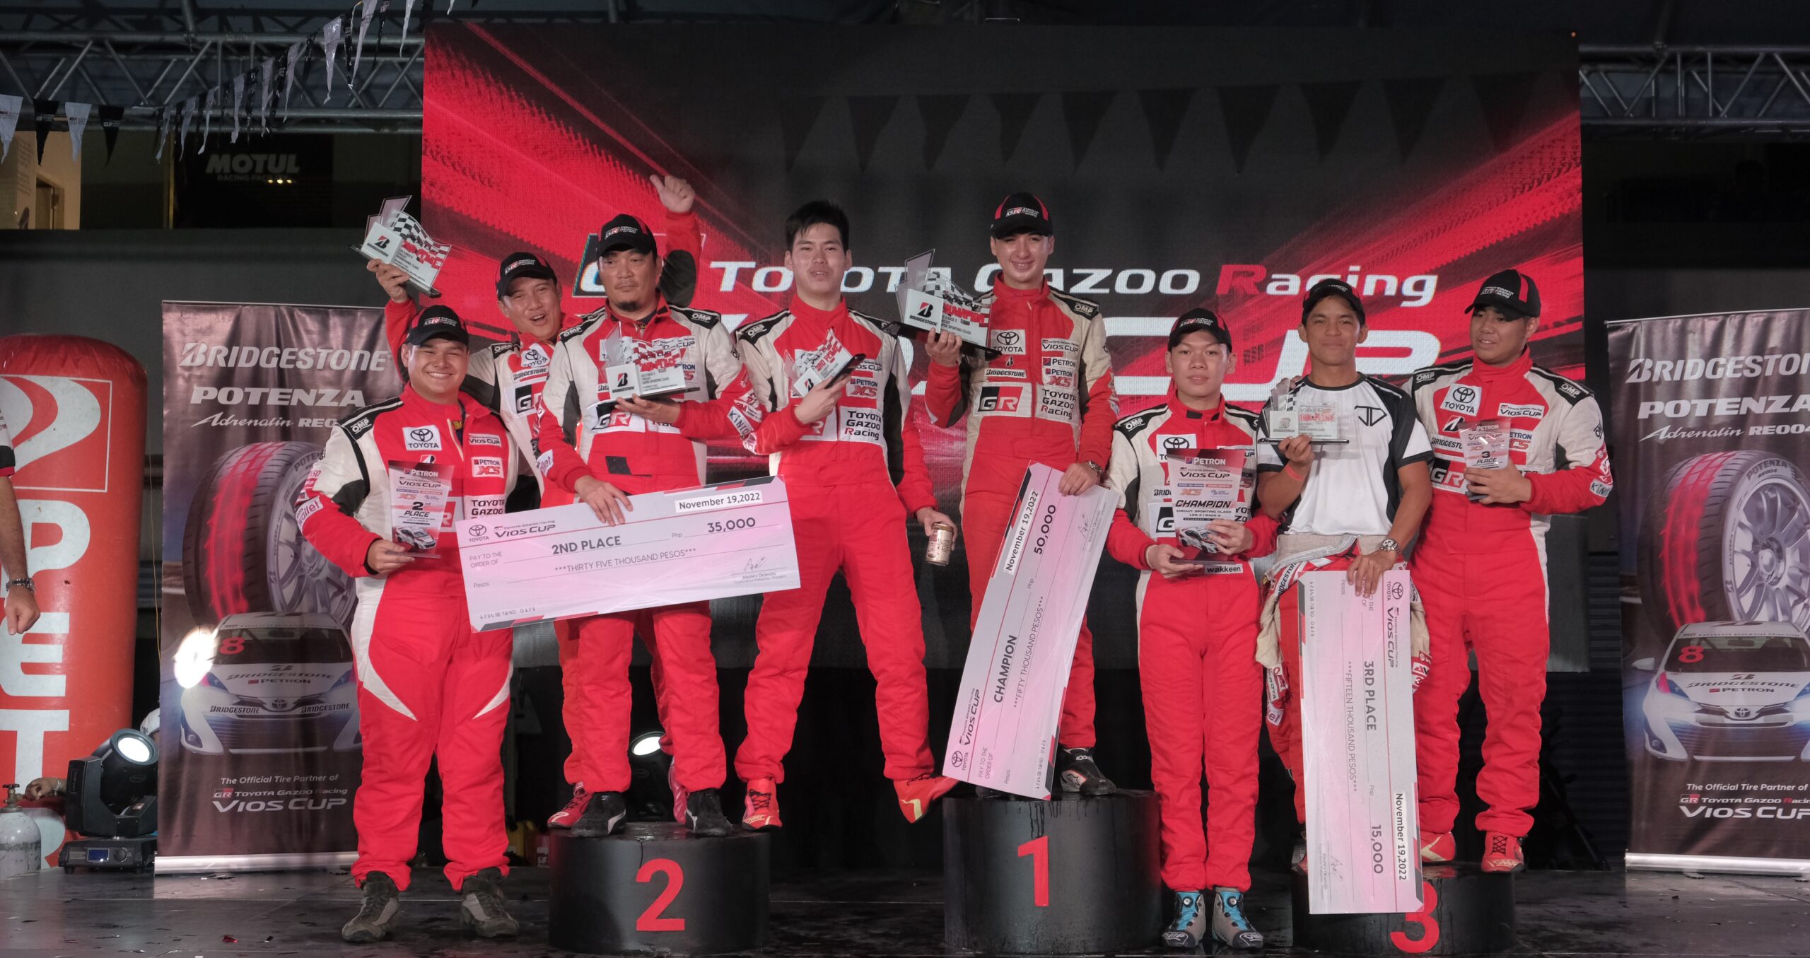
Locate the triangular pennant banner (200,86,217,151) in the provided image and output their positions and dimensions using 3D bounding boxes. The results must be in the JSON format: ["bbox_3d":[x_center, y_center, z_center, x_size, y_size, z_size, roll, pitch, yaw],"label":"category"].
[{"bbox_3d":[-3.336,-1.709,10.836,0.040,0.300,0.220,2,-4,-28],"label":"triangular pennant banner"}]

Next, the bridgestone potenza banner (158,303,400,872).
[{"bbox_3d":[-2.209,0.388,8.093,0.820,2.010,0.120,1,-4,-11],"label":"bridgestone potenza banner"}]

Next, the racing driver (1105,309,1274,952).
[{"bbox_3d":[0.776,0.394,6.154,0.459,1.735,0.400,0,-4,6],"label":"racing driver"}]

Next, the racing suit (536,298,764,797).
[{"bbox_3d":[-0.703,0.195,6.330,0.600,1.380,0.450,0,-4,-5],"label":"racing suit"}]

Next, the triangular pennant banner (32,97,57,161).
[{"bbox_3d":[-4.108,-1.666,10.800,0.040,0.300,0.200,-2,-4,31],"label":"triangular pennant banner"}]

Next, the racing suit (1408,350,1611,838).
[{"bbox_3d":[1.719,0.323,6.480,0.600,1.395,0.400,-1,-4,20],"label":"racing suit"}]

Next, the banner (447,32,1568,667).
[{"bbox_3d":[0.380,-0.514,8.799,4.480,2.500,0.100,0,-4,1],"label":"banner"}]

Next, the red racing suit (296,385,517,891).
[{"bbox_3d":[-1.424,0.452,6.520,0.600,1.410,0.400,0,-4,-7],"label":"red racing suit"}]

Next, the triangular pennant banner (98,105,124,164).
[{"bbox_3d":[-3.969,-1.719,11.300,0.040,0.290,0.200,-2,-4,31],"label":"triangular pennant banner"}]

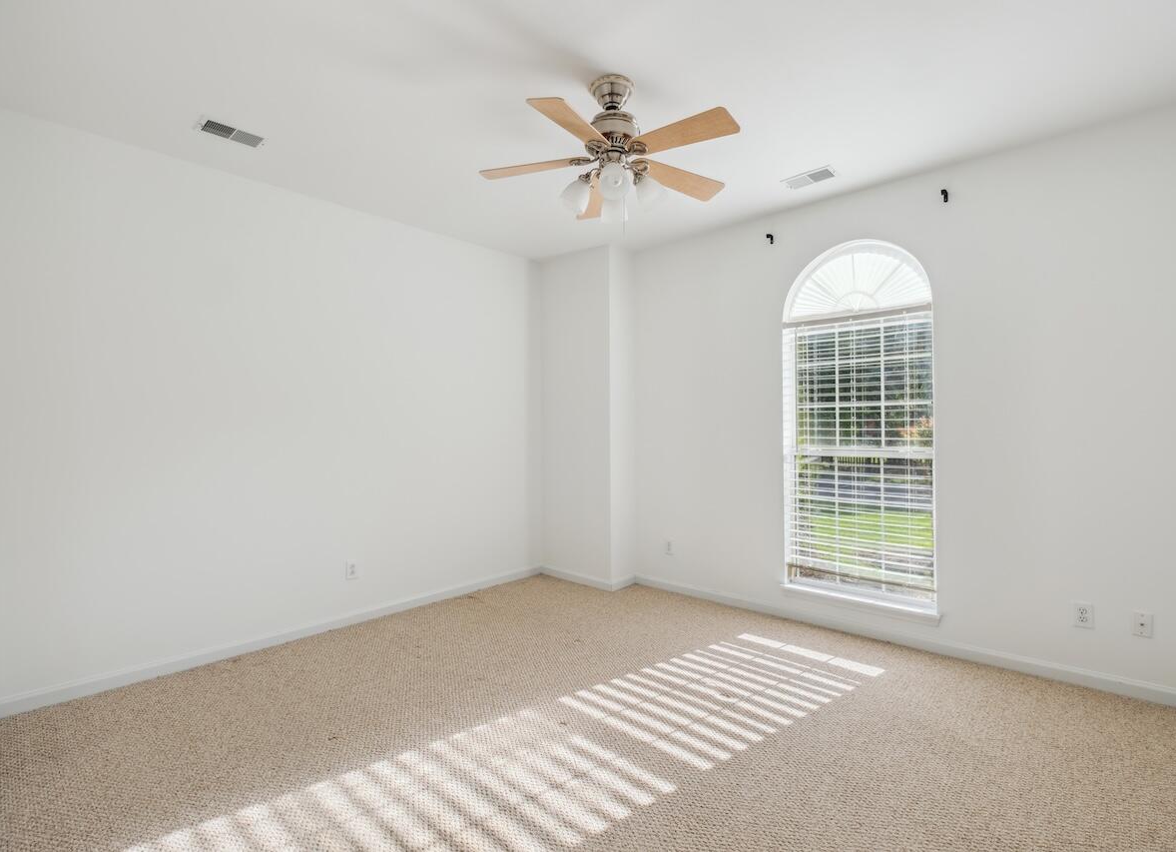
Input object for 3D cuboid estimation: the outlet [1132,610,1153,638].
[{"bbox_3d":[2.578,0.926,2.470,0.070,0.114,0.012,-1,-1,42],"label":"outlet"}]

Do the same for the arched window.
[{"bbox_3d":[1.691,-0.035,3.369,0.870,2.200,0.120,-1,-1,42],"label":"arched window"}]

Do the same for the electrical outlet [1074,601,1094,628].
[{"bbox_3d":[2.431,0.930,2.604,0.070,0.115,0.012,-1,-1,42],"label":"electrical outlet"}]

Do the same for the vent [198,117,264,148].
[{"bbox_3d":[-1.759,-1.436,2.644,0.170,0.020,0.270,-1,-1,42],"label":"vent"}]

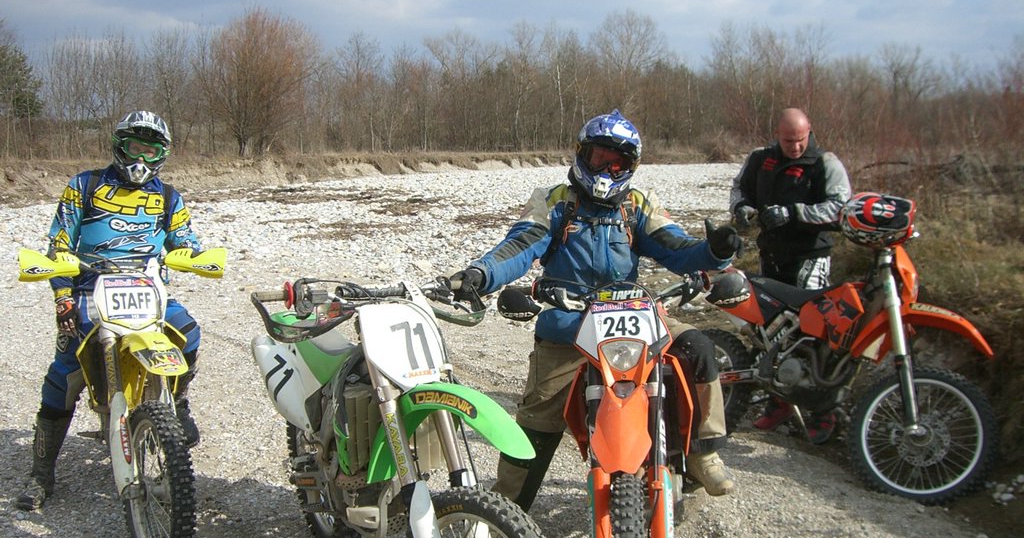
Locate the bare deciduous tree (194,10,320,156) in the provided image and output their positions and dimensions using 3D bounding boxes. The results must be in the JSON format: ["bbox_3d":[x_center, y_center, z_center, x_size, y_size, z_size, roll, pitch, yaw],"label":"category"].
[{"bbox_3d":[-9.952,-7.353,43.956,5.000,5.900,5.000,0,6,0],"label":"bare deciduous tree"}]

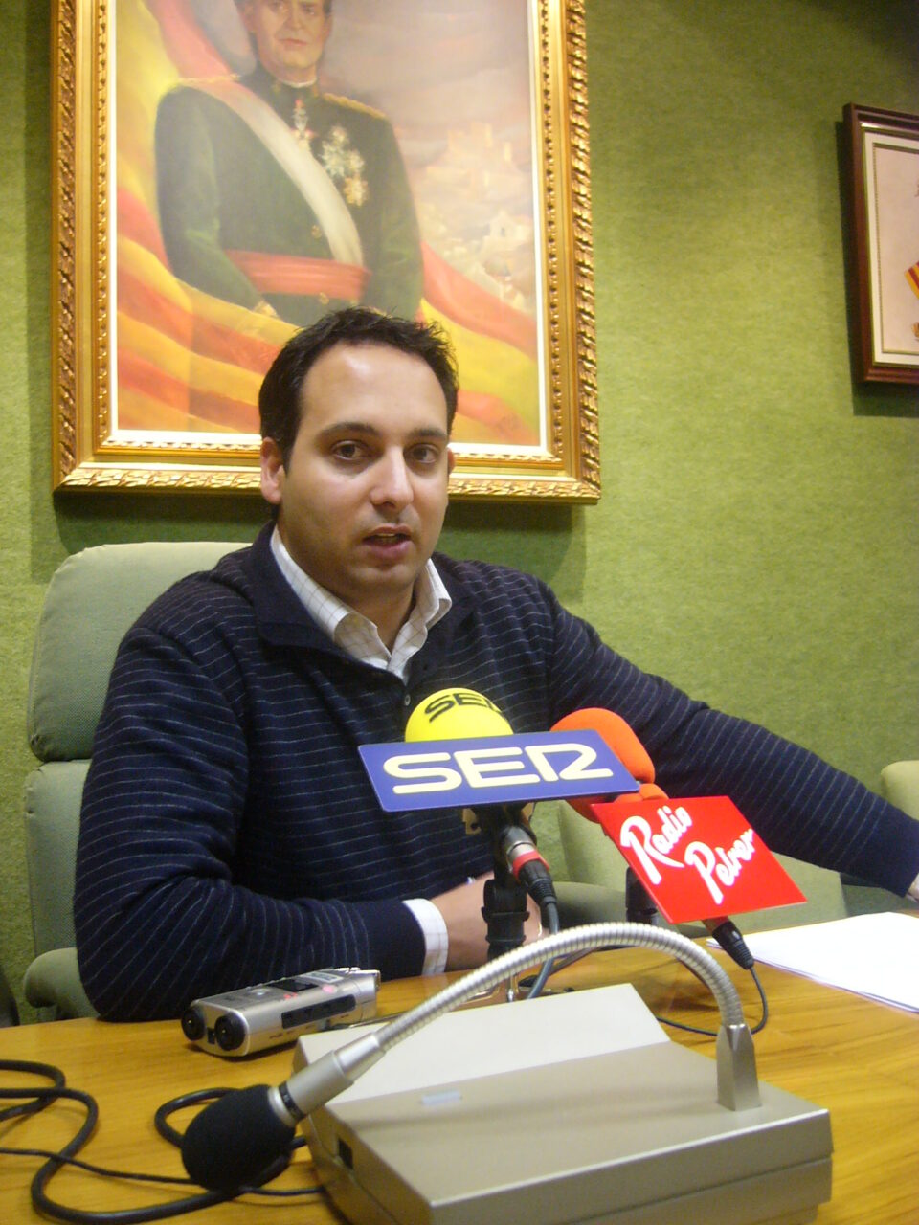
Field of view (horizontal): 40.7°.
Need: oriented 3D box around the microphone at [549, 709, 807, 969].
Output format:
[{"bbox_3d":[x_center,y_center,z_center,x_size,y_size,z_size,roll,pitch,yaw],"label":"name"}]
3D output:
[{"bbox_3d":[0.167,0.194,1.060,0.181,0.266,0.090,5,-51,-42],"label":"microphone"}]

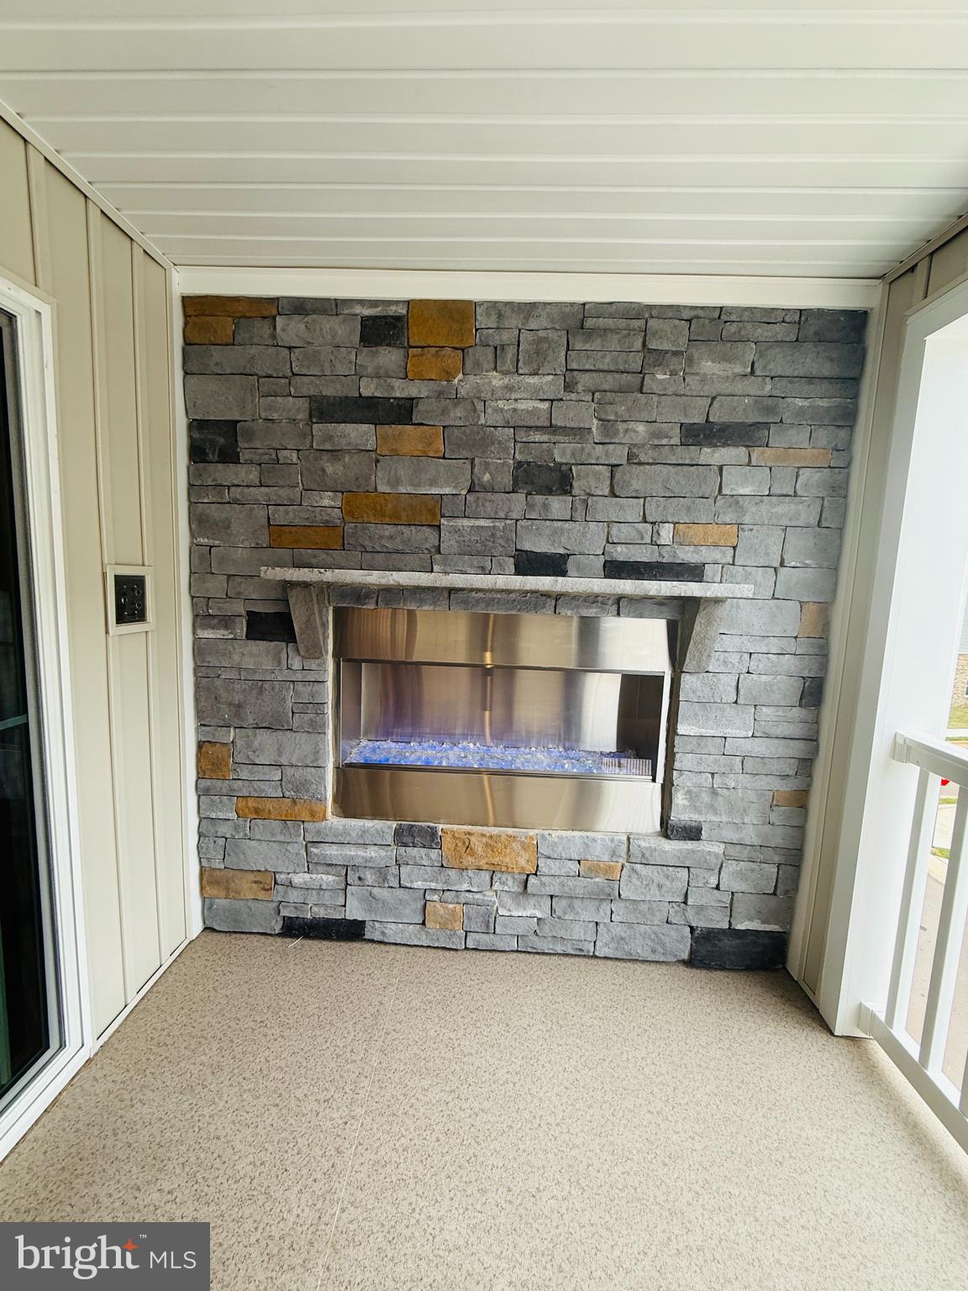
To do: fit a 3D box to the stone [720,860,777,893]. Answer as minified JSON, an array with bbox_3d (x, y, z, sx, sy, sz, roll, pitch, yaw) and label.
[{"bbox_3d":[0.980,0.858,1.957,0.208,0.115,0.060,2,7,2],"label":"stone"}]

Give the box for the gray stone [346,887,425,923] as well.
[{"bbox_3d":[-0.382,1.003,2.052,0.306,0.129,0.060,2,7,2],"label":"gray stone"}]

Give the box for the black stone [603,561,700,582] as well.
[{"bbox_3d":[0.588,-0.256,1.838,0.337,0.065,0.070,2,7,2],"label":"black stone"}]

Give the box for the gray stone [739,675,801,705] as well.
[{"bbox_3d":[1.029,0.158,1.904,0.223,0.101,0.060,2,6,2],"label":"gray stone"}]

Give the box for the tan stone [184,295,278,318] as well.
[{"bbox_3d":[-0.873,-1.170,1.825,0.327,0.066,0.060,2,6,2],"label":"tan stone"}]

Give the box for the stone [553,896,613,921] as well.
[{"bbox_3d":[0.372,0.984,1.988,0.213,0.088,0.070,2,7,2],"label":"stone"}]

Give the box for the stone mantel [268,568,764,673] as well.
[{"bbox_3d":[0.064,-0.081,1.773,1.564,0.306,0.200,2,7,2],"label":"stone mantel"}]

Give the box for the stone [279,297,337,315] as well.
[{"bbox_3d":[-0.591,-1.140,1.780,0.194,0.051,0.070,2,7,2],"label":"stone"}]

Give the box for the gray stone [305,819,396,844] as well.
[{"bbox_3d":[-0.504,0.698,1.994,0.343,0.085,0.070,2,7,2],"label":"gray stone"}]

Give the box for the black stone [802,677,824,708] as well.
[{"bbox_3d":[1.173,0.162,1.886,0.069,0.111,0.060,2,7,2],"label":"black stone"}]

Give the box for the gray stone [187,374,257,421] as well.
[{"bbox_3d":[-0.919,-0.873,1.858,0.255,0.149,0.060,2,7,2],"label":"gray stone"}]

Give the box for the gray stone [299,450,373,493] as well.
[{"bbox_3d":[-0.515,-0.620,1.874,0.261,0.136,0.060,2,7,2],"label":"gray stone"}]

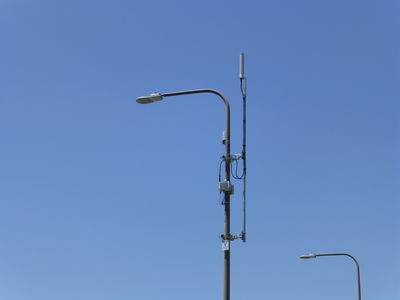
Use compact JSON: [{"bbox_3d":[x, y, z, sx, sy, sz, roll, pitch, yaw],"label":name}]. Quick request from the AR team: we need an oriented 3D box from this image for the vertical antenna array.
[{"bbox_3d":[1.057,-0.153,19.300,0.150,4.833,0.120,-5,-22,18],"label":"vertical antenna array"}]

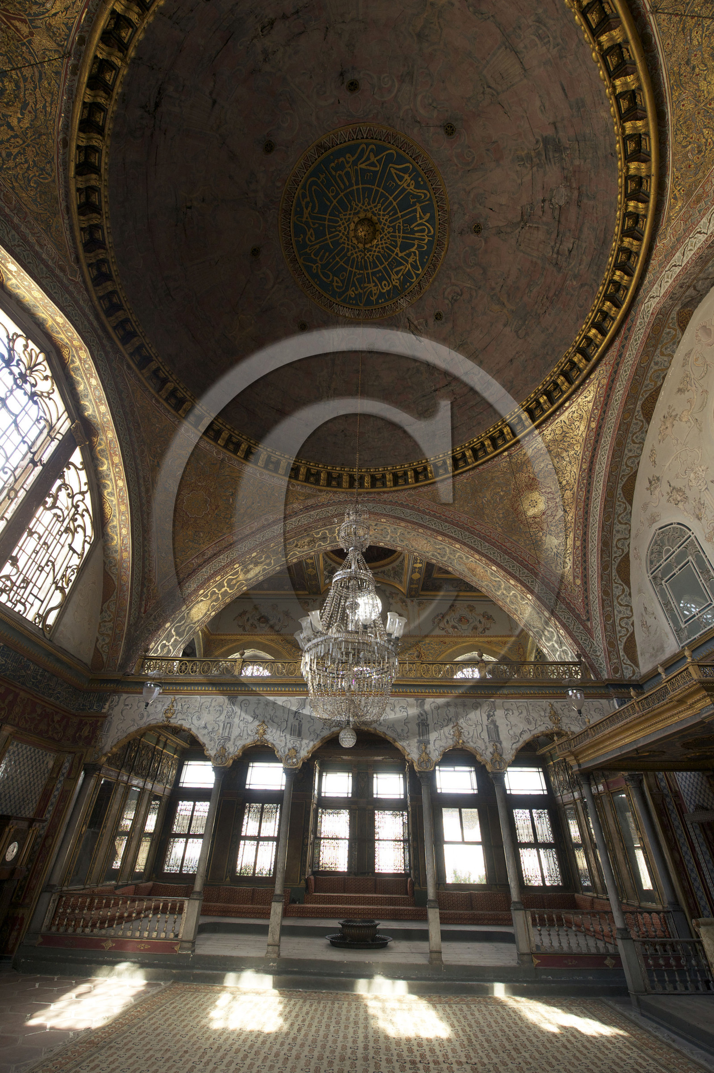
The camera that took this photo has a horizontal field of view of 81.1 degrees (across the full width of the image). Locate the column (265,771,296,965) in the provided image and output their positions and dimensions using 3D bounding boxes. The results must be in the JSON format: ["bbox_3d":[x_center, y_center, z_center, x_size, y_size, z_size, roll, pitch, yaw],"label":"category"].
[{"bbox_3d":[-1.321,5.628,7.436,0.255,2.674,0.255,0,-38,2],"label":"column"}]

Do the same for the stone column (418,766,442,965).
[{"bbox_3d":[1.285,5.629,7.341,0.255,2.674,0.255,0,-38,2],"label":"stone column"}]

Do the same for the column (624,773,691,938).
[{"bbox_3d":[5.277,5.610,7.265,0.255,2.674,0.255,0,-38,2],"label":"column"}]

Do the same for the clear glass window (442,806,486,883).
[{"bbox_3d":[2.648,7.661,10.399,0.960,1.520,0.100,0,-37,2],"label":"clear glass window"}]

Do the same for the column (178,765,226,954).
[{"bbox_3d":[-2.713,5.622,7.501,0.255,2.674,0.255,0,-38,2],"label":"column"}]

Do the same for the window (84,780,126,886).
[{"bbox_3d":[-5.214,6.151,8.716,0.119,1.768,0.561,0,-38,2],"label":"window"}]

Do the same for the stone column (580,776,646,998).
[{"bbox_3d":[3.852,5.151,6.406,0.240,2.580,0.240,0,-37,2],"label":"stone column"}]

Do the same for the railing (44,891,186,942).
[{"bbox_3d":[-4.044,6.385,7.012,2.260,0.550,0.100,0,-37,2],"label":"railing"}]

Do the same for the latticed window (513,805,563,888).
[{"bbox_3d":[4.594,7.905,10.660,0.919,1.622,0.119,0,-38,2],"label":"latticed window"}]

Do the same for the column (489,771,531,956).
[{"bbox_3d":[2.656,5.596,7.317,0.260,2.570,0.260,0,-37,2],"label":"column"}]

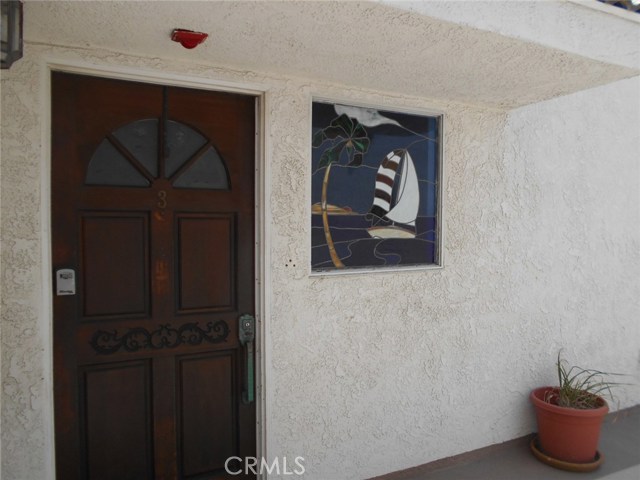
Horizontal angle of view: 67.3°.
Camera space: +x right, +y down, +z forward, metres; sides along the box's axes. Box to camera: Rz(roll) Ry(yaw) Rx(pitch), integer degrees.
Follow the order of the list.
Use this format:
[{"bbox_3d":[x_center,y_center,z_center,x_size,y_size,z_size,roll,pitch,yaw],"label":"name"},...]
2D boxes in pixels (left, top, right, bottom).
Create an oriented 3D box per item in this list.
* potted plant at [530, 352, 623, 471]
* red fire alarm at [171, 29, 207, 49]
[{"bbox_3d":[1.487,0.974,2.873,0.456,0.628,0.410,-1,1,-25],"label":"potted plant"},{"bbox_3d":[-0.521,-0.780,1.915,0.128,0.061,0.122,-1,1,-25],"label":"red fire alarm"}]

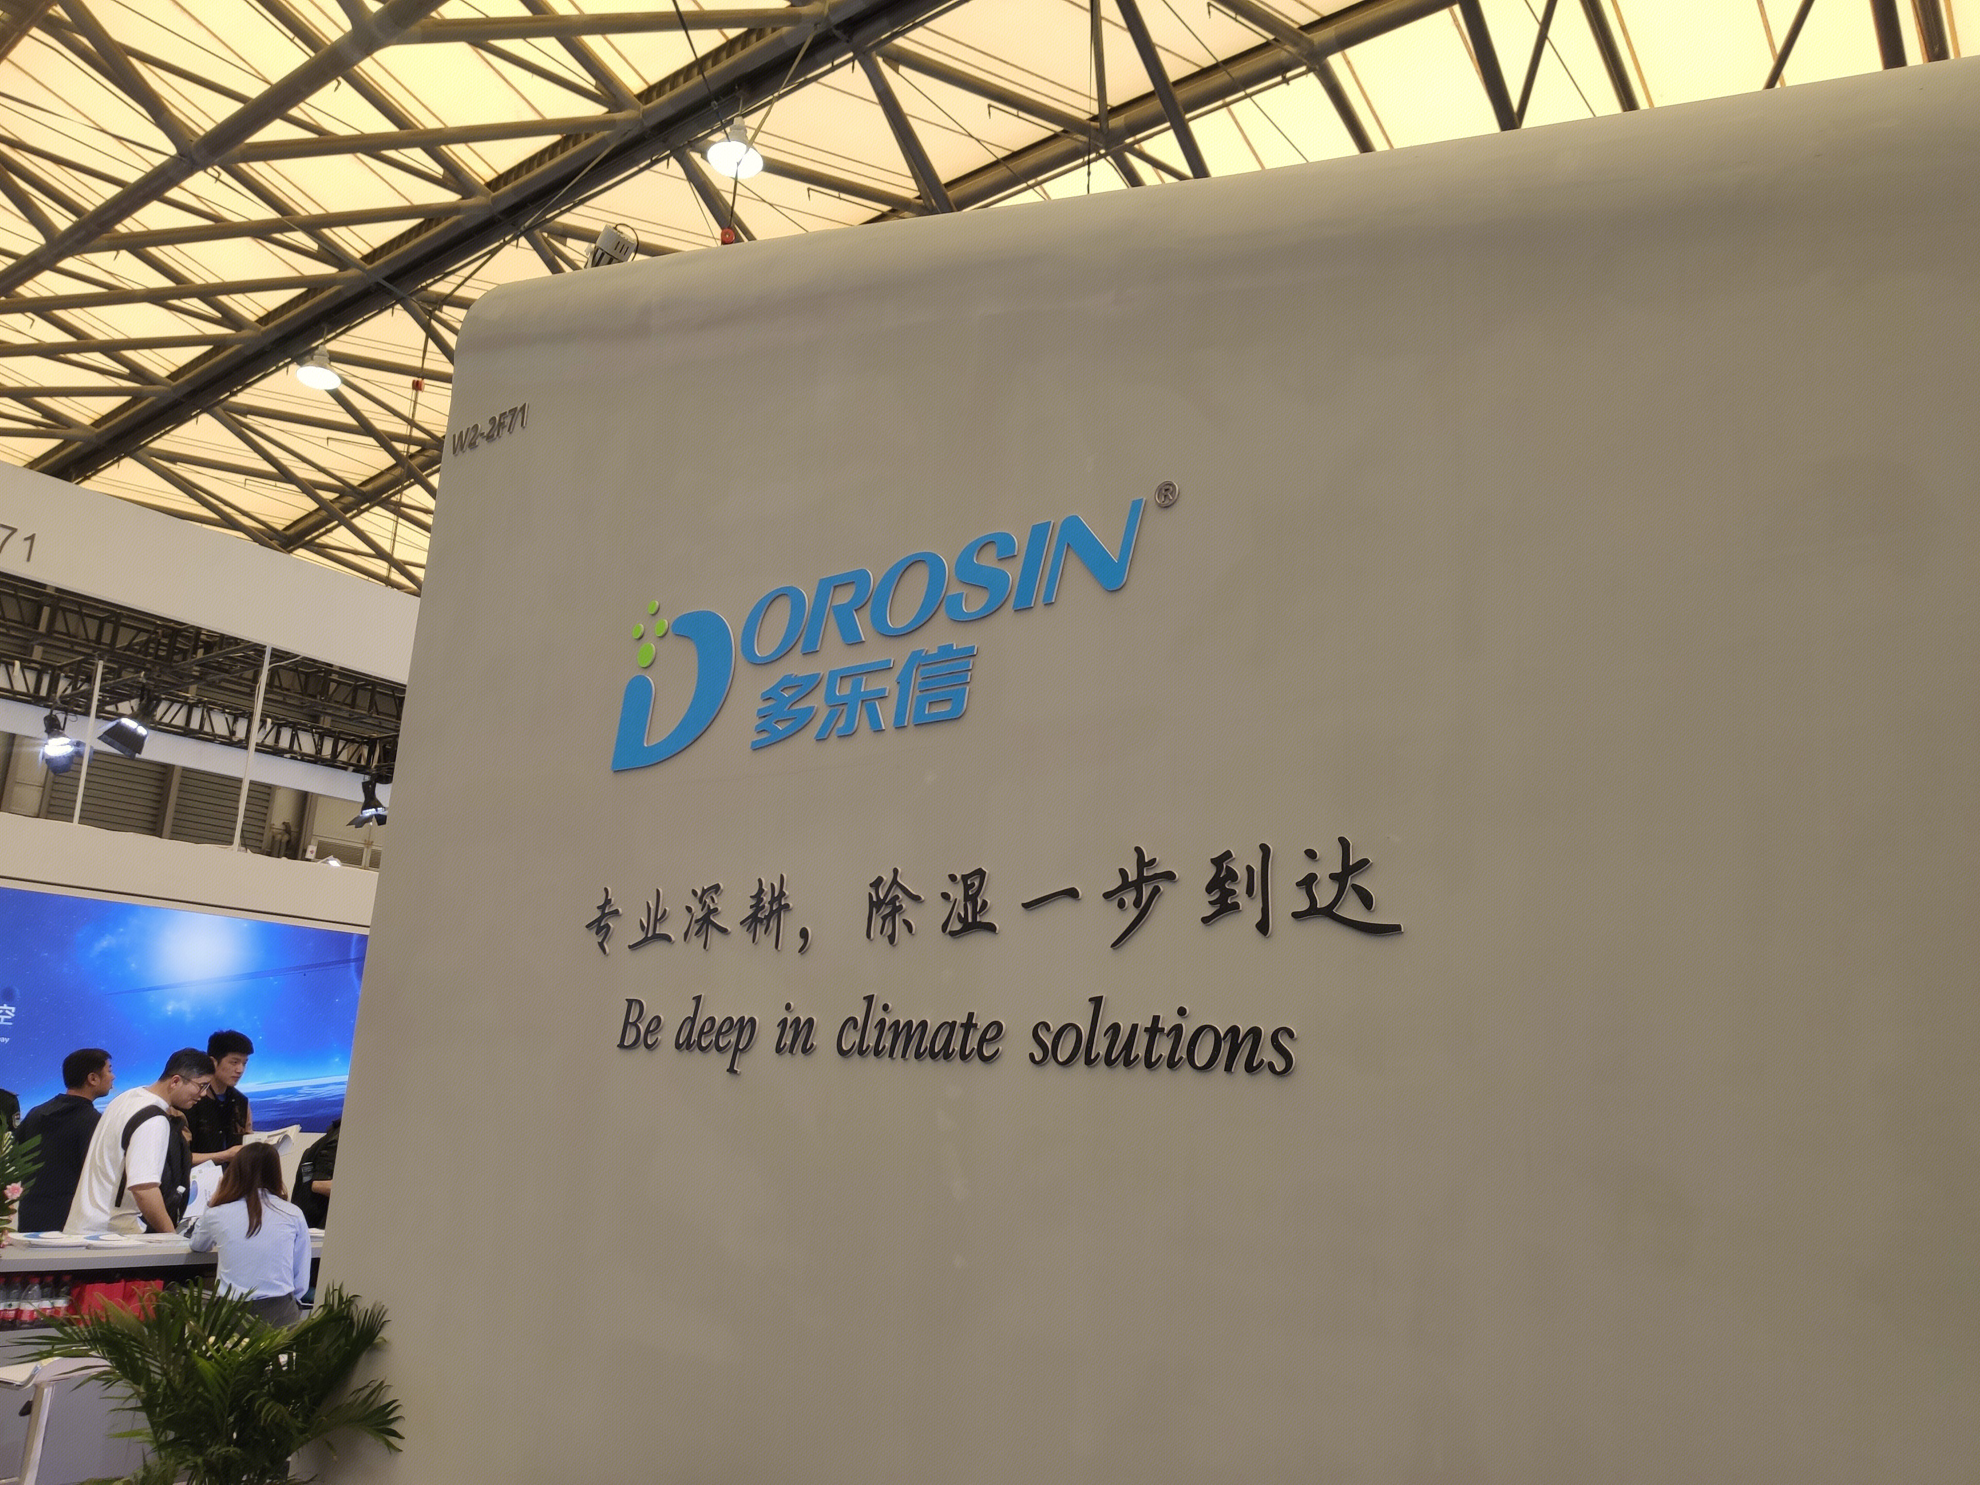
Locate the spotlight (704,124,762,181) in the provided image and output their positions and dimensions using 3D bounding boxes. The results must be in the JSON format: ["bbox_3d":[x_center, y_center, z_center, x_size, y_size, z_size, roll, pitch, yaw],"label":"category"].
[{"bbox_3d":[-2.642,-6.331,15.606,0.560,0.520,0.560,3,-13,1],"label":"spotlight"}]

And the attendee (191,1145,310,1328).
[{"bbox_3d":[-3.041,2.301,6.077,0.470,1.270,0.620,14,-17,-37],"label":"attendee"}]

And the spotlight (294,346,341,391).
[{"bbox_3d":[-9.459,-5.389,21.070,0.560,0.520,0.560,-8,-17,38],"label":"spotlight"}]

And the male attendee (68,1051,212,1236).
[{"bbox_3d":[-3.733,2.142,6.397,0.580,1.650,0.520,14,-17,-39],"label":"male attendee"}]

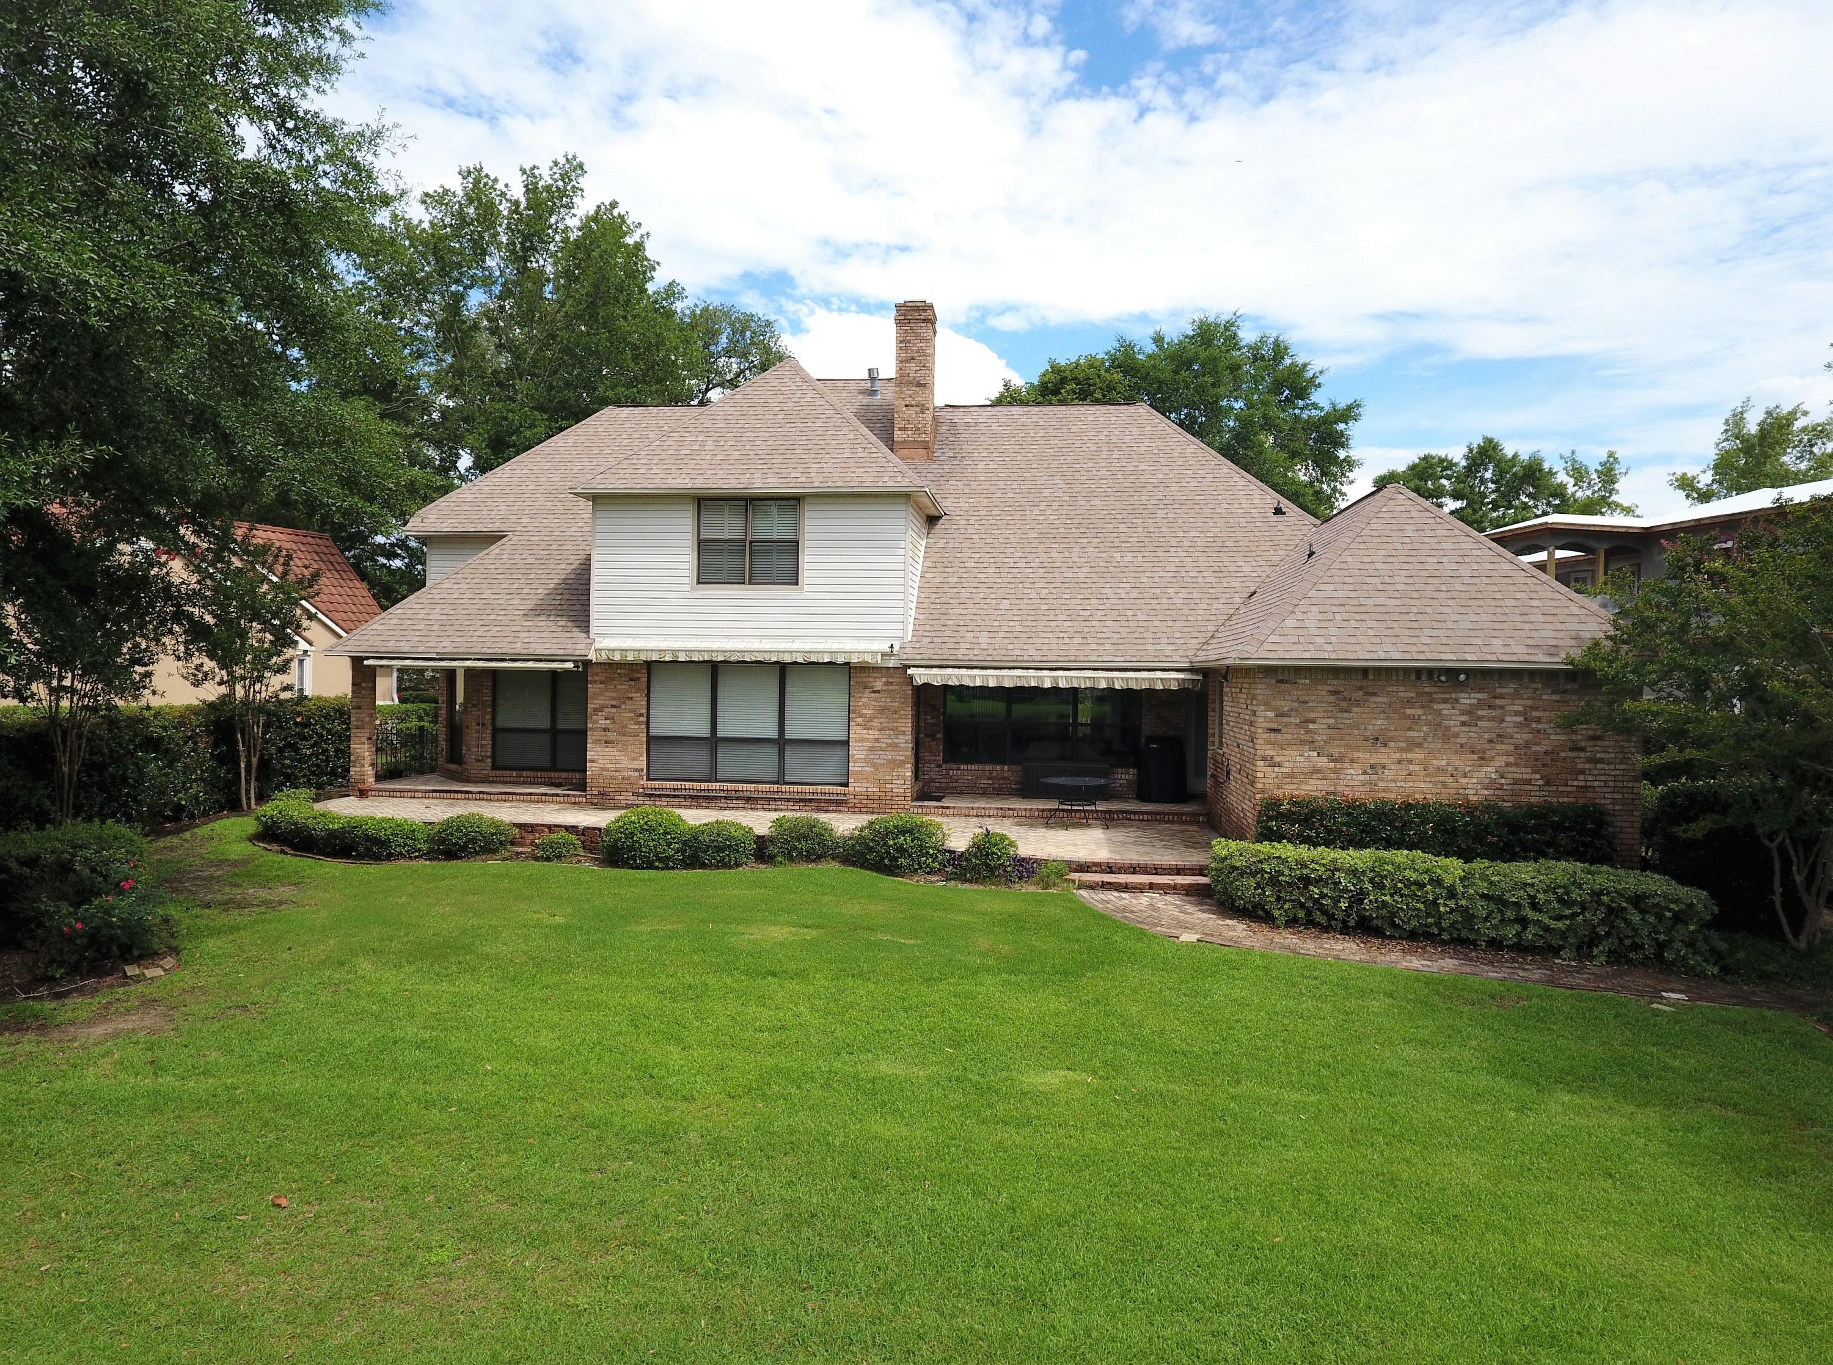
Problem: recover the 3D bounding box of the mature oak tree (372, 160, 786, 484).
[{"bbox_3d":[-10.032,-6.769,31.975,12.549,18.260,12.549,1,0,8],"label":"mature oak tree"}]

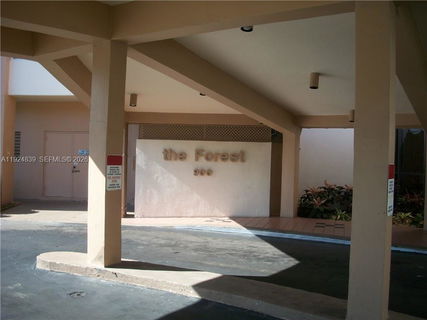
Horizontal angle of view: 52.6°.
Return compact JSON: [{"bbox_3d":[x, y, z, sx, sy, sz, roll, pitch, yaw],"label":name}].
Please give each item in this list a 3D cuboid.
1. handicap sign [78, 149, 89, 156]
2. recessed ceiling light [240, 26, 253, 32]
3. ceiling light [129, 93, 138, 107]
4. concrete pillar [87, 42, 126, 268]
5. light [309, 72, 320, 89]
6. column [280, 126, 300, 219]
[{"bbox_3d":[-4.132,-0.239,13.750,0.330,0.220,0.020,2,0,3],"label":"handicap sign"},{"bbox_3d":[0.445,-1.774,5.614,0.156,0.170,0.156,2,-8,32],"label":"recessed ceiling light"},{"bbox_3d":[-1.952,-1.456,10.514,0.153,0.280,0.153,2,-8,32],"label":"ceiling light"},{"bbox_3d":[-1.445,-0.082,5.947,0.327,3.027,0.327,2,0,32],"label":"concrete pillar"},{"bbox_3d":[1.841,-1.437,7.868,0.150,0.265,0.150,2,-8,32],"label":"light"},{"bbox_3d":[2.027,0.378,11.245,0.327,2.163,0.327,2,0,32],"label":"column"}]

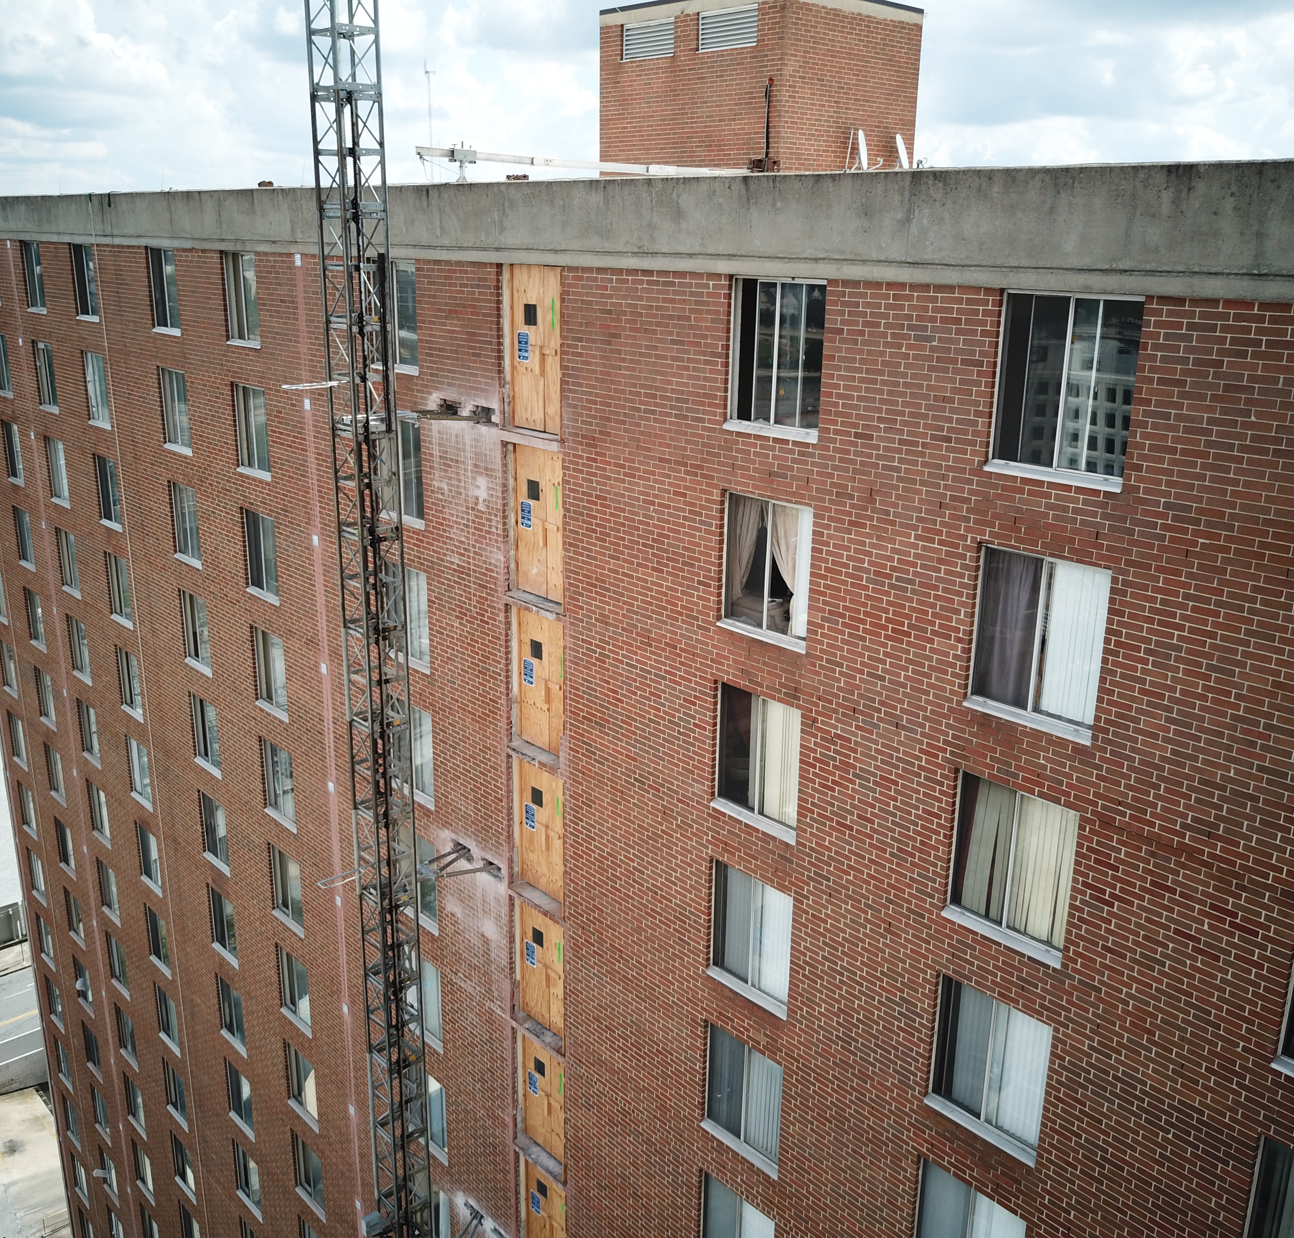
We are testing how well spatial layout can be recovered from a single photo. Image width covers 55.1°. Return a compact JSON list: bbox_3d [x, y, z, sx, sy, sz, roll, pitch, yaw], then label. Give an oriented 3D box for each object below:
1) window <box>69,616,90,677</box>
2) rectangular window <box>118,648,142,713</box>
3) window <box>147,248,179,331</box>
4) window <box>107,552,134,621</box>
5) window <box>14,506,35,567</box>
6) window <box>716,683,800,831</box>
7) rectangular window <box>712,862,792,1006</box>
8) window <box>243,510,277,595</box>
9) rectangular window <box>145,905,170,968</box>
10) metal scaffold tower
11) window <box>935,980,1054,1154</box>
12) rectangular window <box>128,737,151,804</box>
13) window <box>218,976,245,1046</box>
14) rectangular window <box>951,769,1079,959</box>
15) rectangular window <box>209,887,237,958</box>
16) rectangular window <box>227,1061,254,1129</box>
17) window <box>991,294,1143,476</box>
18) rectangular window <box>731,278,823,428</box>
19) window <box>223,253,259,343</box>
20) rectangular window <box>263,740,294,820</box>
[{"bbox_3d":[-16.550,0.867,36.354,0.120,1.741,1.506,-14,23,-41],"label":"window"},{"bbox_3d":[-13.726,1.658,33.083,0.100,1.690,1.460,-15,23,-41],"label":"rectangular window"},{"bbox_3d":[-10.570,-7.258,27.264,0.130,1.733,1.500,-15,23,-41],"label":"window"},{"bbox_3d":[-13.949,-0.801,32.968,0.120,1.741,1.506,-14,23,-41],"label":"window"},{"bbox_3d":[-18.717,-2.484,37.490,0.120,1.683,1.437,-14,23,-41],"label":"window"},{"bbox_3d":[1.465,1.770,16.147,0.100,1.690,1.460,-15,23,-41],"label":"window"},{"bbox_3d":[1.469,4.365,17.245,0.120,1.741,1.506,-14,23,-41],"label":"rectangular window"},{"bbox_3d":[-7.939,-1.367,25.753,0.120,1.683,1.437,-14,23,-41],"label":"window"},{"bbox_3d":[-14.131,9.279,36.046,0.130,1.758,1.500,-15,23,-41],"label":"rectangular window"},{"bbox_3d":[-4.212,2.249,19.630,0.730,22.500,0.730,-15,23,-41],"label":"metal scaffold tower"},{"bbox_3d":[3.944,5.096,14.326,0.120,1.683,1.437,-14,23,-41],"label":"window"},{"bbox_3d":[-13.769,4.150,33.869,0.120,1.684,1.437,-14,23,-41],"label":"rectangular window"},{"bbox_3d":[-10.679,10.162,32.147,0.120,1.684,1.437,-14,23,-41],"label":"window"},{"bbox_3d":[4.069,2.690,13.814,0.130,1.758,1.500,-15,23,-41],"label":"rectangular window"},{"bbox_3d":[-10.633,7.688,31.382,0.120,1.684,1.437,-14,23,-41],"label":"rectangular window"},{"bbox_3d":[-10.725,12.671,32.917,0.100,1.690,1.460,-15,23,-41],"label":"rectangular window"},{"bbox_3d":[4.186,-2.343,12.277,0.120,1.741,1.506,-14,23,-41],"label":"window"},{"bbox_3d":[1.588,-3.184,14.876,0.130,1.733,1.500,-15,23,-41],"label":"rectangular window"},{"bbox_3d":[-7.848,-6.300,24.228,0.120,1.652,1.437,-14,23,-41],"label":"window"},{"bbox_3d":[-8.039,3.568,27.283,0.100,1.690,1.460,-15,23,-41],"label":"rectangular window"}]

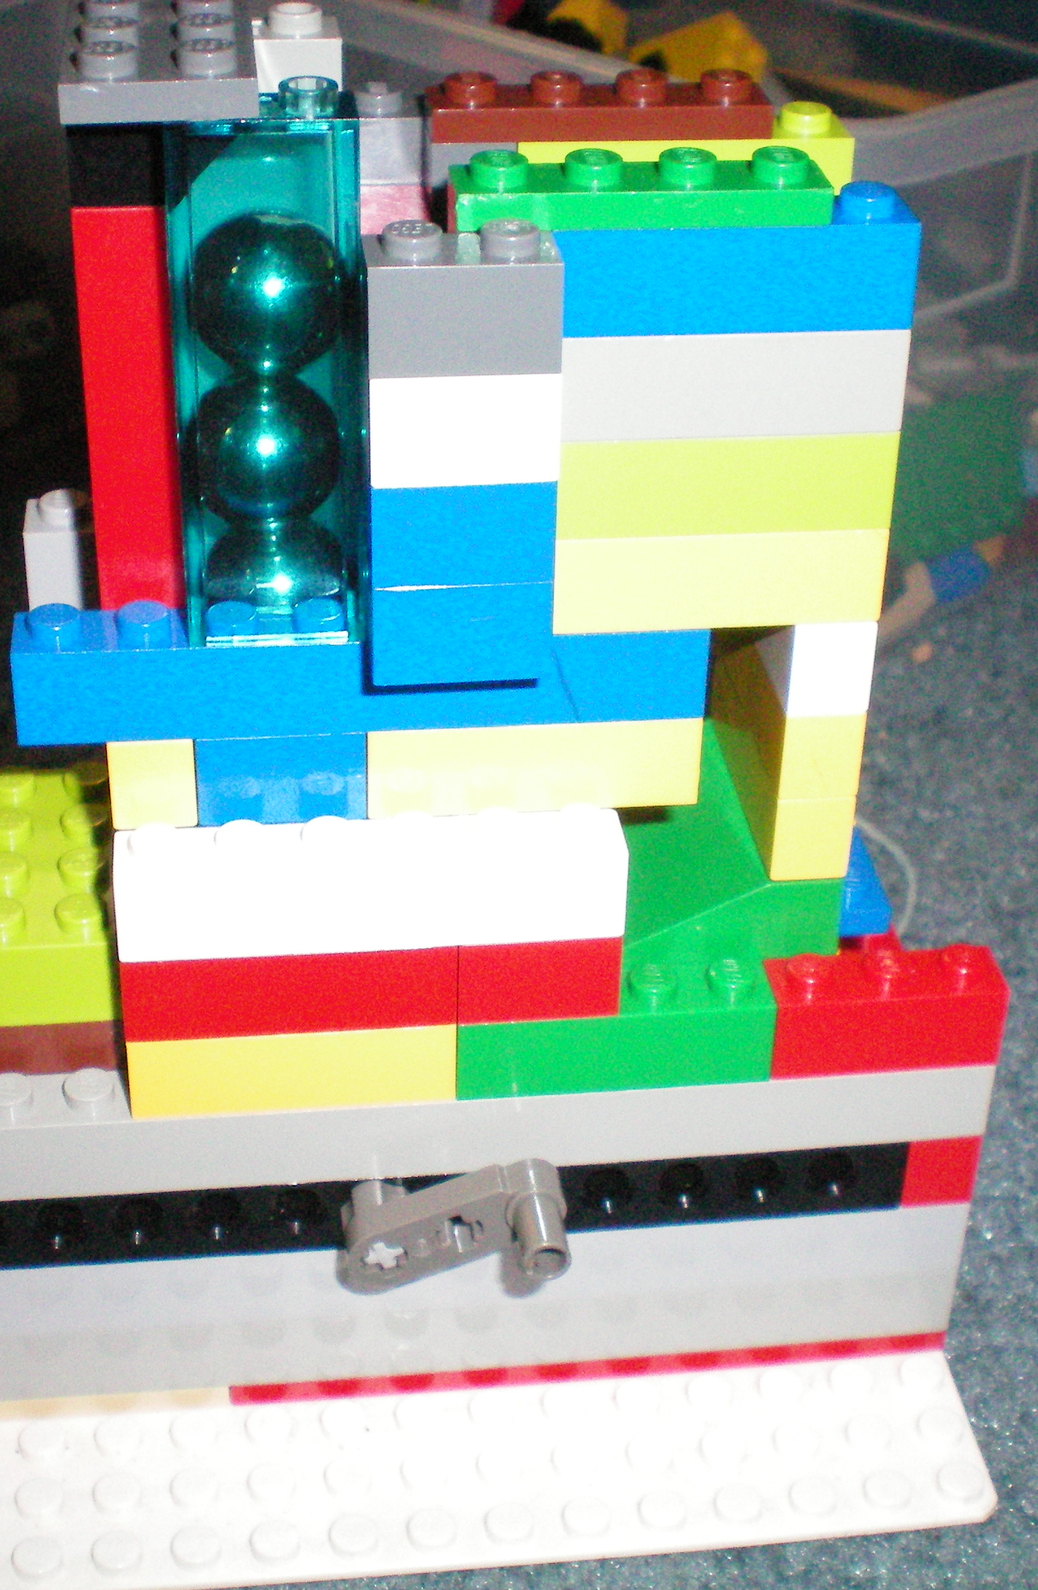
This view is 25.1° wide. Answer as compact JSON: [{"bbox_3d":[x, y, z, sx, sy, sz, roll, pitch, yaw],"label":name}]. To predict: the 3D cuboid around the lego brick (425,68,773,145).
[{"bbox_3d":[0.008,-0.065,0.217,0.032,0.005,0.008,-3,33,-7],"label":"lego brick"}]

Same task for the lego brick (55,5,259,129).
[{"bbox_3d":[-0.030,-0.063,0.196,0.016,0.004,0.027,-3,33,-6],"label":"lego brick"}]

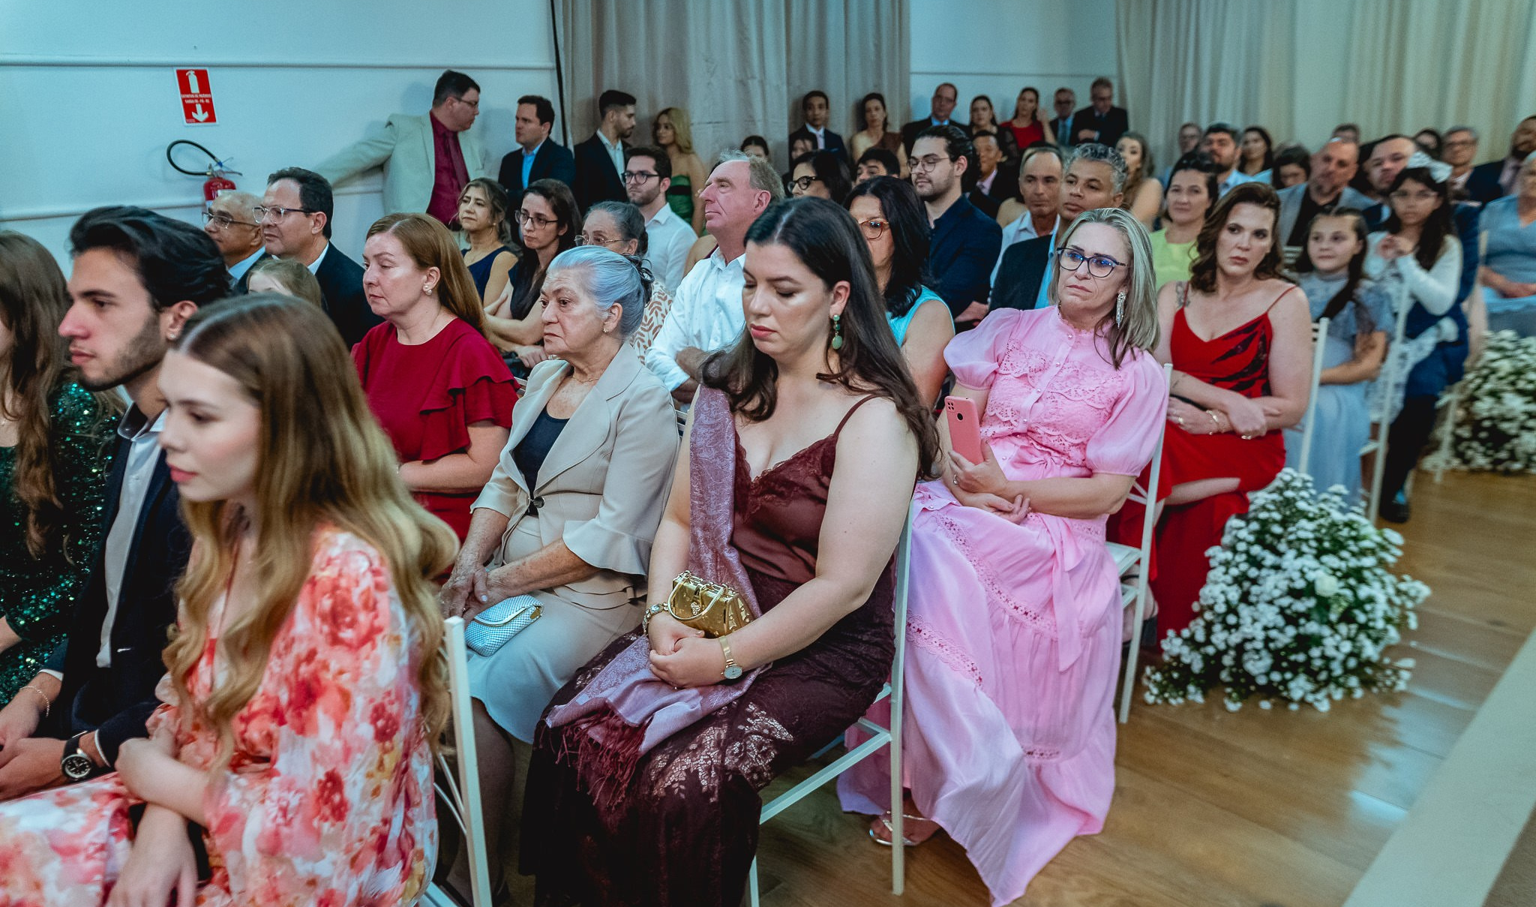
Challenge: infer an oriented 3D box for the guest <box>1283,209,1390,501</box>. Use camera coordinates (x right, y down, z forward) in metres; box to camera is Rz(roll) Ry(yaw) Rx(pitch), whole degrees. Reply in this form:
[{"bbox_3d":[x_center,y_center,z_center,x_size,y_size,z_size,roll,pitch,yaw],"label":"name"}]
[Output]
[{"bbox_3d":[1.769,-0.226,3.470,0.420,1.120,0.650,12,23,39],"label":"guest"}]

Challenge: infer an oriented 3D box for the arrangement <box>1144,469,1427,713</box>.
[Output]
[{"bbox_3d":[1.393,0.306,2.741,0.660,0.570,0.660,-18,23,-41],"label":"arrangement"}]

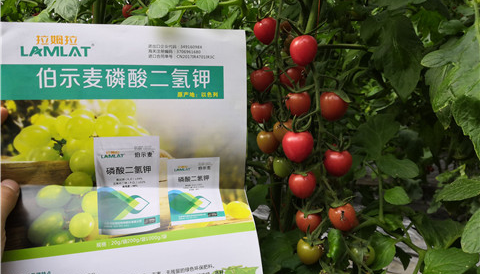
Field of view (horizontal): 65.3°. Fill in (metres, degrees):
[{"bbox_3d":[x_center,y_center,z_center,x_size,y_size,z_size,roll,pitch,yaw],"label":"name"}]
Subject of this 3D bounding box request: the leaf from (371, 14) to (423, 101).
[{"bbox_3d":[0.212,-0.109,0.500,0.068,0.115,0.028,-3,6,0],"label":"leaf"}]

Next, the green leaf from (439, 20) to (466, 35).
[{"bbox_3d":[0.284,-0.146,0.500,0.038,0.022,0.022,3,11,11],"label":"green leaf"}]

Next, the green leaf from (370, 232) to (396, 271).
[{"bbox_3d":[0.173,0.139,0.460,0.036,0.048,0.016,17,6,18],"label":"green leaf"}]

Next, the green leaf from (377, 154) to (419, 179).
[{"bbox_3d":[0.219,0.041,0.520,0.058,0.030,0.025,18,15,0],"label":"green leaf"}]

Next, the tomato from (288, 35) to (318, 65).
[{"bbox_3d":[0.066,-0.088,0.385,0.028,0.032,0.028,-6,10,0],"label":"tomato"}]

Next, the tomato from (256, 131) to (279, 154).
[{"bbox_3d":[0.032,0.006,0.430,0.025,0.026,0.025,0,10,0],"label":"tomato"}]

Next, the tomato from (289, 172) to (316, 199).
[{"bbox_3d":[0.066,0.051,0.390,0.029,0.029,0.029,0,10,0],"label":"tomato"}]

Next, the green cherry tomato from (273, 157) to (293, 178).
[{"bbox_3d":[0.050,0.036,0.445,0.023,0.025,0.023,0,6,0],"label":"green cherry tomato"}]

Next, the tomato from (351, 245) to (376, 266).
[{"bbox_3d":[0.145,0.139,0.440,0.028,0.026,0.028,1,11,0],"label":"tomato"}]

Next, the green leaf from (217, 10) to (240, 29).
[{"bbox_3d":[-0.017,-0.154,0.500,0.020,0.042,0.014,41,0,-1],"label":"green leaf"}]

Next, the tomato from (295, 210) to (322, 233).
[{"bbox_3d":[0.076,0.095,0.420,0.029,0.028,0.029,1,11,0],"label":"tomato"}]

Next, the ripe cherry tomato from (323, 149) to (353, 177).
[{"bbox_3d":[0.108,0.030,0.410,0.030,0.029,0.030,1,11,0],"label":"ripe cherry tomato"}]

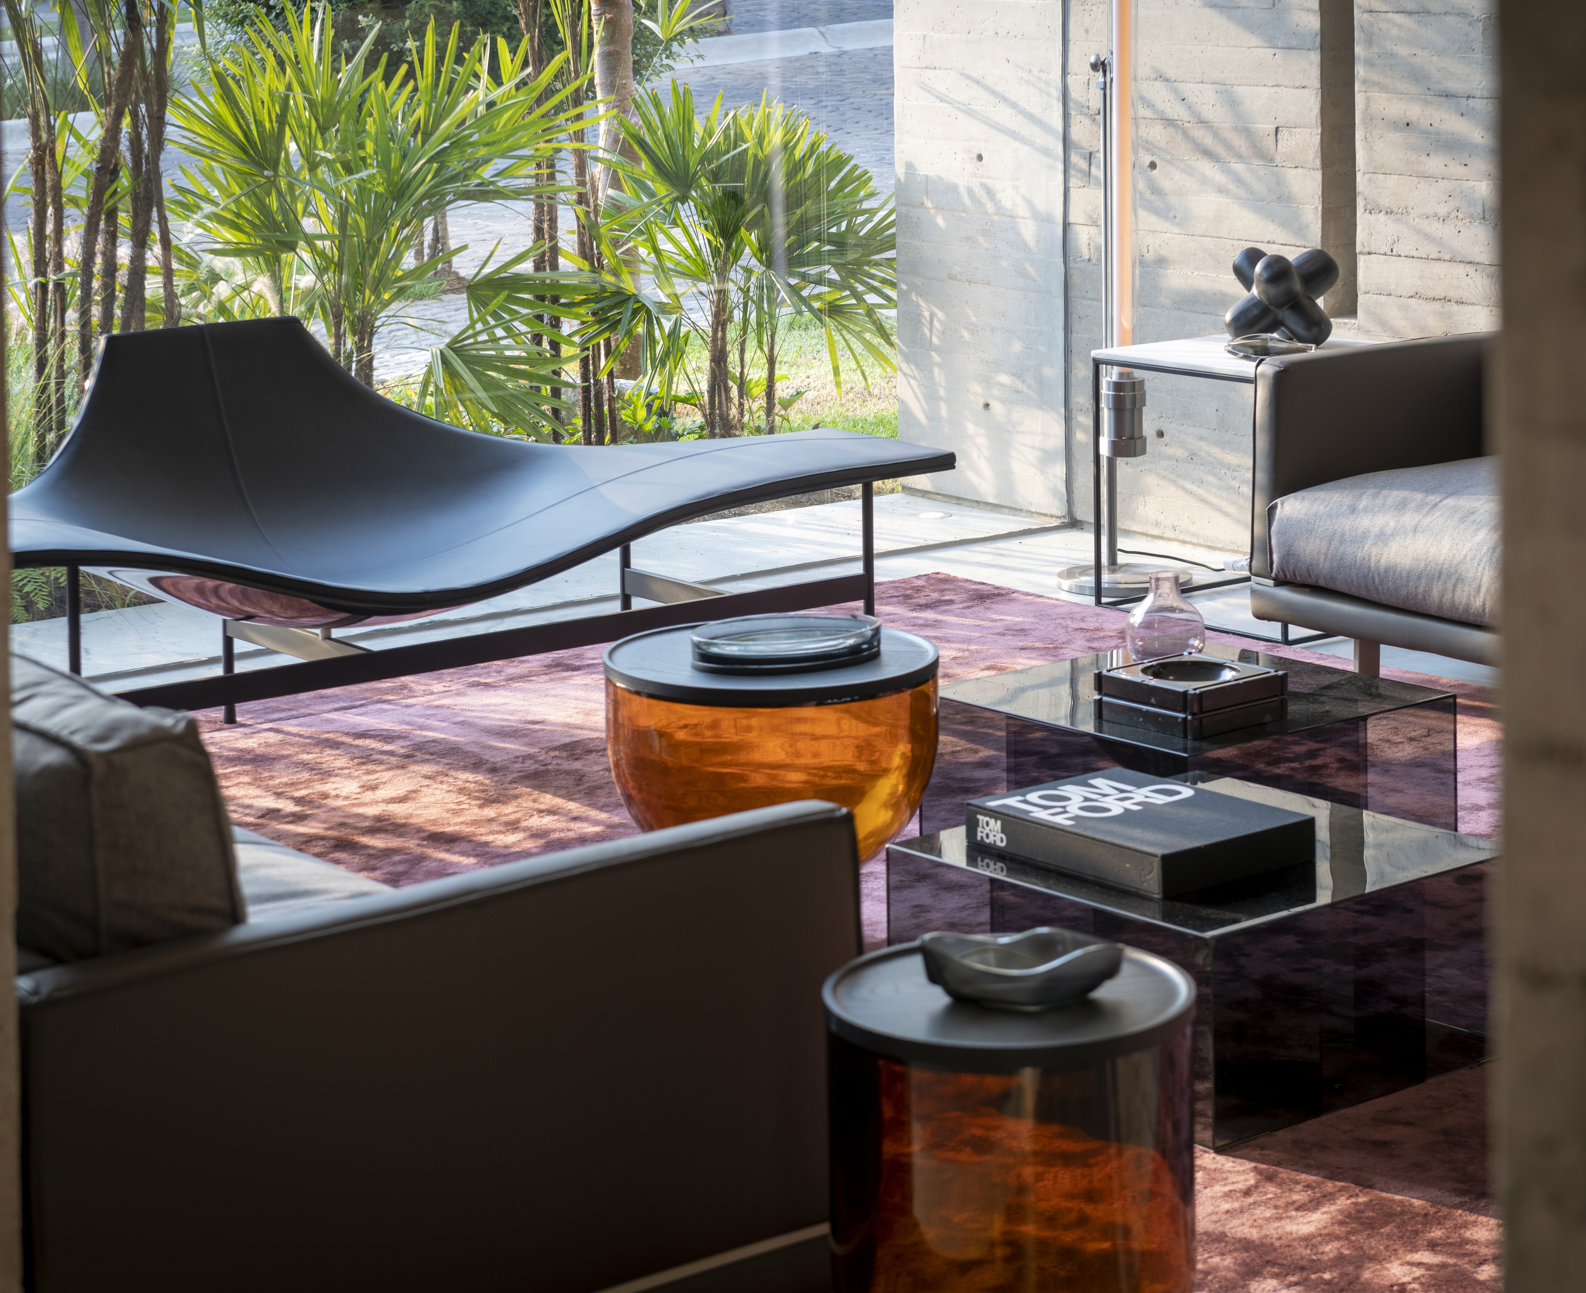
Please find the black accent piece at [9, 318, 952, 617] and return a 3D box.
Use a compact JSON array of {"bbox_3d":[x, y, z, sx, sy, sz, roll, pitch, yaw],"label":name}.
[{"bbox_3d":[-0.765,-0.337,7.172,2.100,0.510,0.820,-10,15,-36],"label":"black accent piece"}]

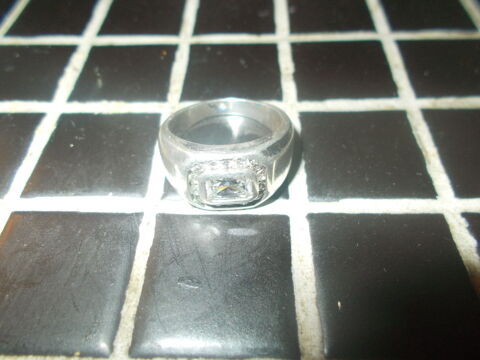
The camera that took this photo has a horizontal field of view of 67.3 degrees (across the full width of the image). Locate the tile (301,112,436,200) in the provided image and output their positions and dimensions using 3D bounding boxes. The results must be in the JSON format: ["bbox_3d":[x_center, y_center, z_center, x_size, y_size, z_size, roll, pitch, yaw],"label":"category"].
[{"bbox_3d":[0.022,-0.004,0.069,0.022,0.004,0.022,0,53,3],"label":"tile"}]

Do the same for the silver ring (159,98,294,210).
[{"bbox_3d":[-0.002,-0.008,0.062,0.024,0.013,0.025,0,53,3],"label":"silver ring"}]

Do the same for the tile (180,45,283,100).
[{"bbox_3d":[-0.002,-0.024,0.085,0.022,0.004,0.022,0,53,3],"label":"tile"}]

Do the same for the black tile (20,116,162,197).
[{"bbox_3d":[-0.027,-0.004,0.071,0.022,0.004,0.022,0,53,3],"label":"black tile"}]

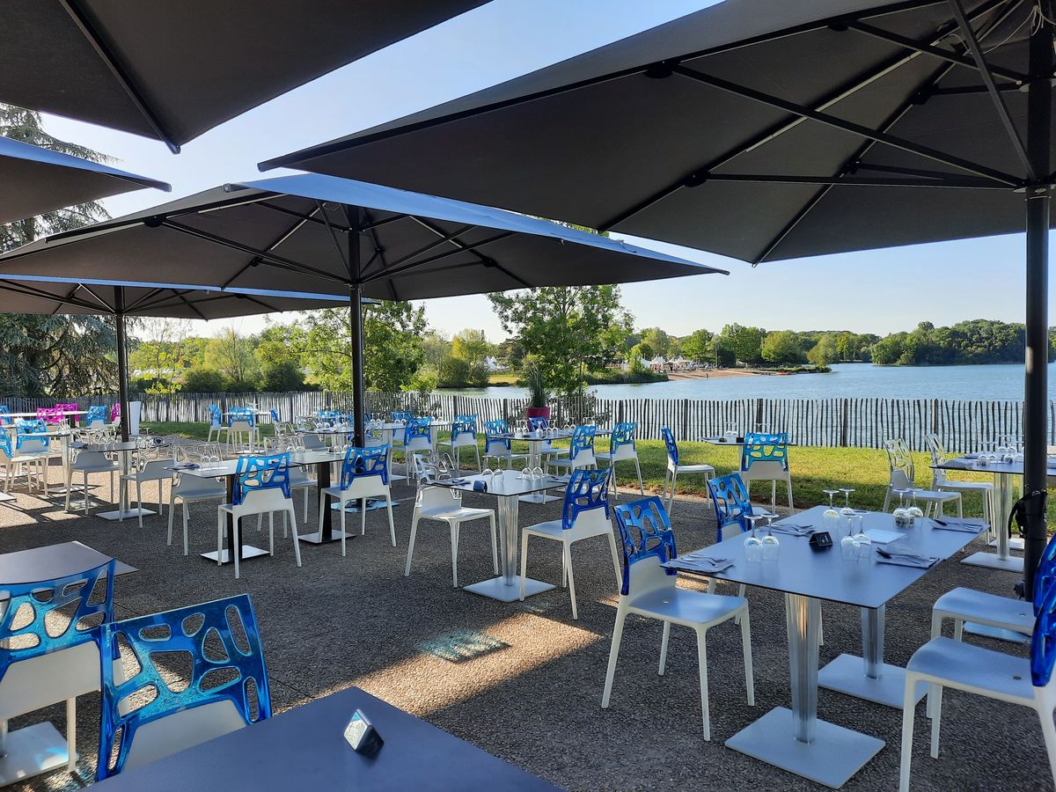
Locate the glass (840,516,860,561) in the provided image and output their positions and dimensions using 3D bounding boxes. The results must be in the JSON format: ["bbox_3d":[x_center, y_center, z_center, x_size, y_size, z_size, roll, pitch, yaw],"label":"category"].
[{"bbox_3d":[1.250,0.549,2.962,0.069,0.172,0.069,1,3,42],"label":"glass"}]

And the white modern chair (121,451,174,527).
[{"bbox_3d":[-3.801,0.829,7.715,0.523,0.879,0.498,1,2,37],"label":"white modern chair"}]

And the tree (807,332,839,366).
[{"bbox_3d":[63.681,-9.424,165.000,6.800,7.800,6.800,-1,3,0],"label":"tree"}]

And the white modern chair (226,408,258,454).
[{"bbox_3d":[-5.101,0.618,13.700,0.485,0.853,0.500,-1,2,-6],"label":"white modern chair"}]

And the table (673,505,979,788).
[{"bbox_3d":[1.329,0.990,3.234,0.790,0.731,1.575,1,3,42],"label":"table"}]

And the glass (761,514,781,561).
[{"bbox_3d":[0.945,0.552,2.972,0.069,0.173,0.069,1,3,42],"label":"glass"}]

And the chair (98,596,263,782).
[{"bbox_3d":[-0.743,0.984,1.807,0.498,0.879,0.523,-2,2,-42],"label":"chair"}]

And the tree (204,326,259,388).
[{"bbox_3d":[-32.904,-3.972,85.000,6.300,7.400,6.000,-2,2,-21],"label":"tree"}]

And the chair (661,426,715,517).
[{"bbox_3d":[1.635,0.749,7.751,0.500,0.853,0.485,-1,2,3],"label":"chair"}]

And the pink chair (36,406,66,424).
[{"bbox_3d":[-8.617,0.676,13.718,0.500,0.885,0.515,-3,3,-43],"label":"pink chair"}]

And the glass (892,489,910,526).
[{"bbox_3d":[1.786,0.530,3.641,0.081,0.168,0.081,-1,2,0],"label":"glass"}]

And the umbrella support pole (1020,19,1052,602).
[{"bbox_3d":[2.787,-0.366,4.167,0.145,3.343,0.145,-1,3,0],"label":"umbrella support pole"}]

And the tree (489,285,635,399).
[{"bbox_3d":[0.977,-2.170,22.000,4.400,7.000,4.400,-1,2,0],"label":"tree"}]

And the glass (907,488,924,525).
[{"bbox_3d":[1.856,0.530,3.651,0.081,0.159,0.081,-1,2,0],"label":"glass"}]

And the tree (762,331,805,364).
[{"bbox_3d":[80.166,-15.092,240.000,13.500,11.500,13.000,-1,2,0],"label":"tree"}]

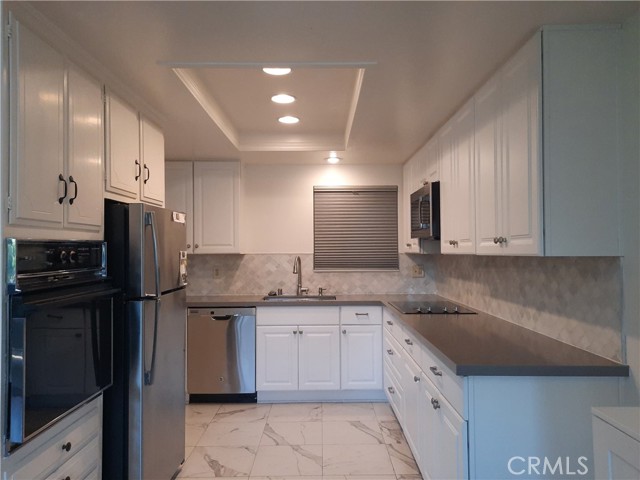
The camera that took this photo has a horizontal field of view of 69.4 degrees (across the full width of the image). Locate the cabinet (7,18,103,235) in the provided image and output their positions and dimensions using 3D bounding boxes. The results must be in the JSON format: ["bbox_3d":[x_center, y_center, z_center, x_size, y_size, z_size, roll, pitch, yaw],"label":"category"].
[{"bbox_3d":[-1.355,-0.409,1.927,0.575,0.760,0.694,0,-1,0],"label":"cabinet"}]

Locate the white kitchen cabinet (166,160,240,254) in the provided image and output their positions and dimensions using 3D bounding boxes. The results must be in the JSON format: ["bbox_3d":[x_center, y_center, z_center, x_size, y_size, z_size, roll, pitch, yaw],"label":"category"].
[{"bbox_3d":[-1.207,-0.309,4.605,0.874,0.895,0.319,0,-1,0],"label":"white kitchen cabinet"}]

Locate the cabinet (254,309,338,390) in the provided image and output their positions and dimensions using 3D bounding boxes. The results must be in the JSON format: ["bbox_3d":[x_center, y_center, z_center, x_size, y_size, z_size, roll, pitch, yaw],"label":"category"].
[{"bbox_3d":[-0.190,0.979,4.417,0.750,0.760,0.600,0,-1,0],"label":"cabinet"}]

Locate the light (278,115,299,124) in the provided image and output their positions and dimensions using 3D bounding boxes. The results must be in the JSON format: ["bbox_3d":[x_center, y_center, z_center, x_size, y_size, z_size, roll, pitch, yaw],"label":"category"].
[{"bbox_3d":[-0.252,-0.981,3.784,0.170,0.030,0.170,0,-1,0],"label":"light"}]

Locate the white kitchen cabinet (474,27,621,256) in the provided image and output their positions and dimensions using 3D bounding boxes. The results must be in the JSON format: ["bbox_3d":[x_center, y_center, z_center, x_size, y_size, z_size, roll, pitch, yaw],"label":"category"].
[{"bbox_3d":[1.028,-0.383,2.201,0.309,0.913,0.788,0,-1,0],"label":"white kitchen cabinet"}]

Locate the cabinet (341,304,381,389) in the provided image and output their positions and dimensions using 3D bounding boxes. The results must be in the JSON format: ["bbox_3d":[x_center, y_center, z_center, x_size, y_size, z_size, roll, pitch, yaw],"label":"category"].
[{"bbox_3d":[0.374,0.974,4.422,0.375,0.755,0.608,0,-1,0],"label":"cabinet"}]

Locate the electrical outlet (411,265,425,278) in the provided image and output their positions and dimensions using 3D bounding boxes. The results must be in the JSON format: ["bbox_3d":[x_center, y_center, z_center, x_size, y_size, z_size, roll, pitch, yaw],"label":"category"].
[{"bbox_3d":[1.015,0.326,4.745,0.117,0.129,0.012,0,-1,0],"label":"electrical outlet"}]

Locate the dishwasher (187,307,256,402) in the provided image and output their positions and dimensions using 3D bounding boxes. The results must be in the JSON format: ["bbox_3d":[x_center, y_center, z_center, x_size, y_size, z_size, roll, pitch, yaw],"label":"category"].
[{"bbox_3d":[-0.873,1.043,4.411,0.609,0.870,0.608,0,-1,0],"label":"dishwasher"}]

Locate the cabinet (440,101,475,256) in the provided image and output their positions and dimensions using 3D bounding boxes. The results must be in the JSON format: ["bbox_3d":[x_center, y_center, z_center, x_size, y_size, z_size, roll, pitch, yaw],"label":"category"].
[{"bbox_3d":[1.045,-0.363,3.031,0.315,0.914,0.755,0,-1,0],"label":"cabinet"}]

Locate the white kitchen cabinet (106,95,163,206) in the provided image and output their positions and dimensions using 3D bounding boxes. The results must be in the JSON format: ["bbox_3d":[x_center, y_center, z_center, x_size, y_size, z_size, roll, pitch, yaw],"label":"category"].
[{"bbox_3d":[-1.356,-0.481,2.735,0.575,0.578,0.899,0,-1,0],"label":"white kitchen cabinet"}]

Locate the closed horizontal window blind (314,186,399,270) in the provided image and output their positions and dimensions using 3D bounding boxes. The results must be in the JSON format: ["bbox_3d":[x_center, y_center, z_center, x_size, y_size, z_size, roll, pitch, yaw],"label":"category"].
[{"bbox_3d":[0.371,-0.110,4.721,0.851,0.859,0.060,0,-1,0],"label":"closed horizontal window blind"}]

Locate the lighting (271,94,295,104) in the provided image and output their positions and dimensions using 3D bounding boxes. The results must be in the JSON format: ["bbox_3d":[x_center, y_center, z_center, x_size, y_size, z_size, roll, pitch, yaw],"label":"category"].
[{"bbox_3d":[-0.255,-0.982,3.232,0.180,0.030,0.180,0,-1,0],"label":"lighting"}]

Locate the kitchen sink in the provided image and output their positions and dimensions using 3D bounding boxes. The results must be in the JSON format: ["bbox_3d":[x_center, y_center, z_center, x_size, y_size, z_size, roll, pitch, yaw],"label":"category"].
[{"bbox_3d":[-0.185,0.653,4.396,0.674,0.200,0.440,0,-1,0],"label":"kitchen sink"}]

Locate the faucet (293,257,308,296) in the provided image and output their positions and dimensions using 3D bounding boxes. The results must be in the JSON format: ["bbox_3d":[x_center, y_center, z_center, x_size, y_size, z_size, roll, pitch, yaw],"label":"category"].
[{"bbox_3d":[-0.187,0.359,4.525,0.145,0.394,0.230,0,-1,10],"label":"faucet"}]

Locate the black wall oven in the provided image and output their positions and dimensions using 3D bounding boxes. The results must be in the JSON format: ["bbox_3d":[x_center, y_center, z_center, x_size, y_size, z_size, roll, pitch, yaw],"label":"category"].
[{"bbox_3d":[-1.228,0.352,1.818,0.600,0.695,0.680,0,-1,0],"label":"black wall oven"}]

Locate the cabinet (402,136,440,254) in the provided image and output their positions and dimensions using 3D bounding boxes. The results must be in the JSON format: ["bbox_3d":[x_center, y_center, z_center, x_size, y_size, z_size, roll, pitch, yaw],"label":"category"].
[{"bbox_3d":[1.045,-0.339,4.087,0.315,0.914,1.358,0,-1,0],"label":"cabinet"}]

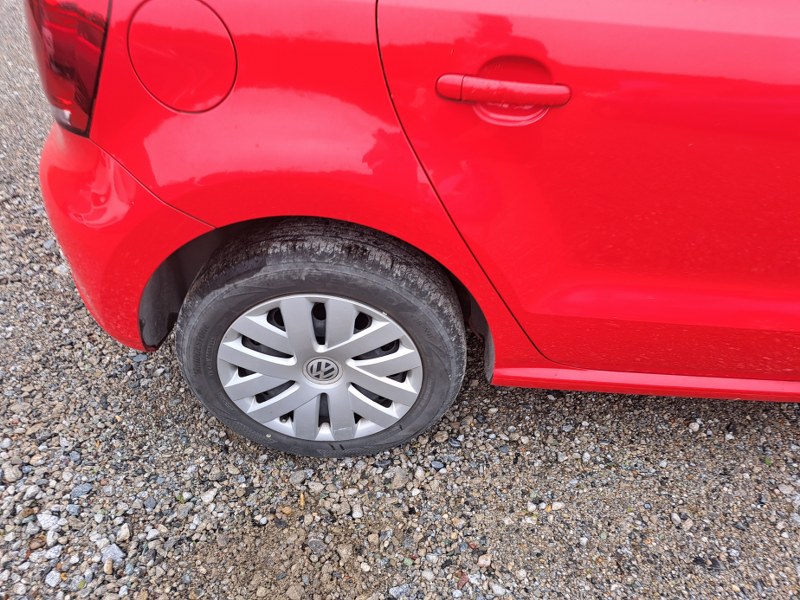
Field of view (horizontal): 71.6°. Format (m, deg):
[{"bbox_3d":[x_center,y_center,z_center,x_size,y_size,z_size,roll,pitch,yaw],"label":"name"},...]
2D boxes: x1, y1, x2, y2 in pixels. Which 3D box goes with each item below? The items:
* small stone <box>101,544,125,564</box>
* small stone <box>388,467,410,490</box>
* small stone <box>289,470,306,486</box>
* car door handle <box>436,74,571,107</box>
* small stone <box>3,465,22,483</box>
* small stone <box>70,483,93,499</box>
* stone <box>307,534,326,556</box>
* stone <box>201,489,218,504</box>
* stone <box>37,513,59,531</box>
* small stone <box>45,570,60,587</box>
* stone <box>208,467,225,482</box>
[{"bbox_3d":[-0.552,0.490,1.067,0.042,0.023,0.031,2,38,-4],"label":"small stone"},{"bbox_3d":[0.000,0.400,1.246,0.037,0.028,0.058,20,40,18],"label":"small stone"},{"bbox_3d":[-0.227,0.394,1.229,0.035,0.023,0.030,-23,46,-32],"label":"small stone"},{"bbox_3d":[0.137,-0.281,0.744,0.175,0.031,0.038,3,39,-1],"label":"car door handle"},{"bbox_3d":[-0.842,0.374,1.204,0.031,0.030,0.052,-29,49,-34],"label":"small stone"},{"bbox_3d":[-0.678,0.406,1.185,0.037,0.018,0.031,-1,39,-6],"label":"small stone"},{"bbox_3d":[-0.167,0.494,1.121,0.037,0.020,0.021,30,46,29],"label":"stone"},{"bbox_3d":[-0.405,0.421,1.192,0.033,0.018,0.024,-30,50,-35],"label":"stone"},{"bbox_3d":[-0.712,0.447,1.128,0.031,0.025,0.041,-28,49,-34],"label":"stone"},{"bbox_3d":[-0.651,0.523,1.041,0.027,0.021,0.023,15,40,13],"label":"small stone"},{"bbox_3d":[-0.404,0.383,1.224,0.031,0.023,0.030,-6,39,-14],"label":"stone"}]

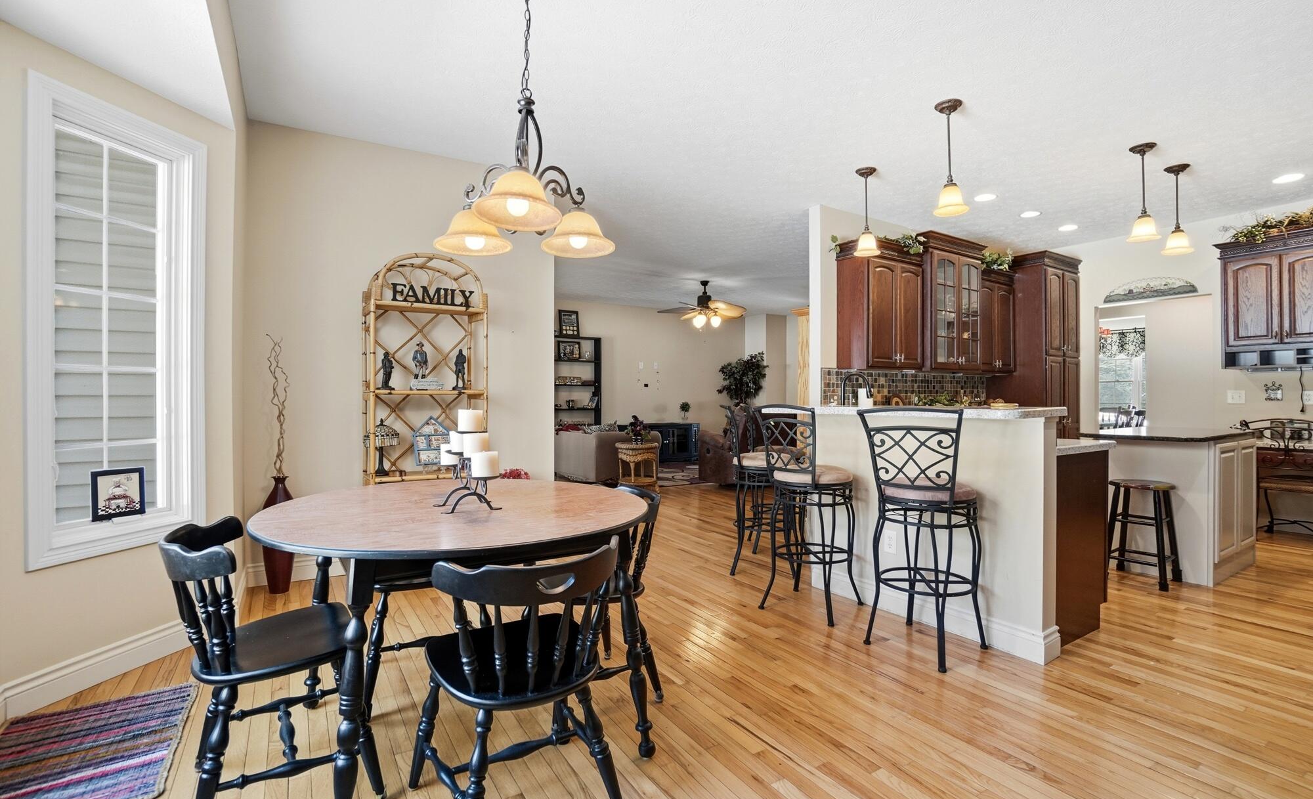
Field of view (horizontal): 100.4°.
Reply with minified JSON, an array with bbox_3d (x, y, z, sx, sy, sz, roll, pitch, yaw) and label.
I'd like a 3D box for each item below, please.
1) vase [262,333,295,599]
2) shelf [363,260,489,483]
[{"bbox_3d":[-2.207,0.370,3.190,0.160,1.490,0.160,0,0,-35],"label":"vase"},{"bbox_3d":[-1.518,0.090,3.590,0.690,2.030,0.350,0,0,-32],"label":"shelf"}]

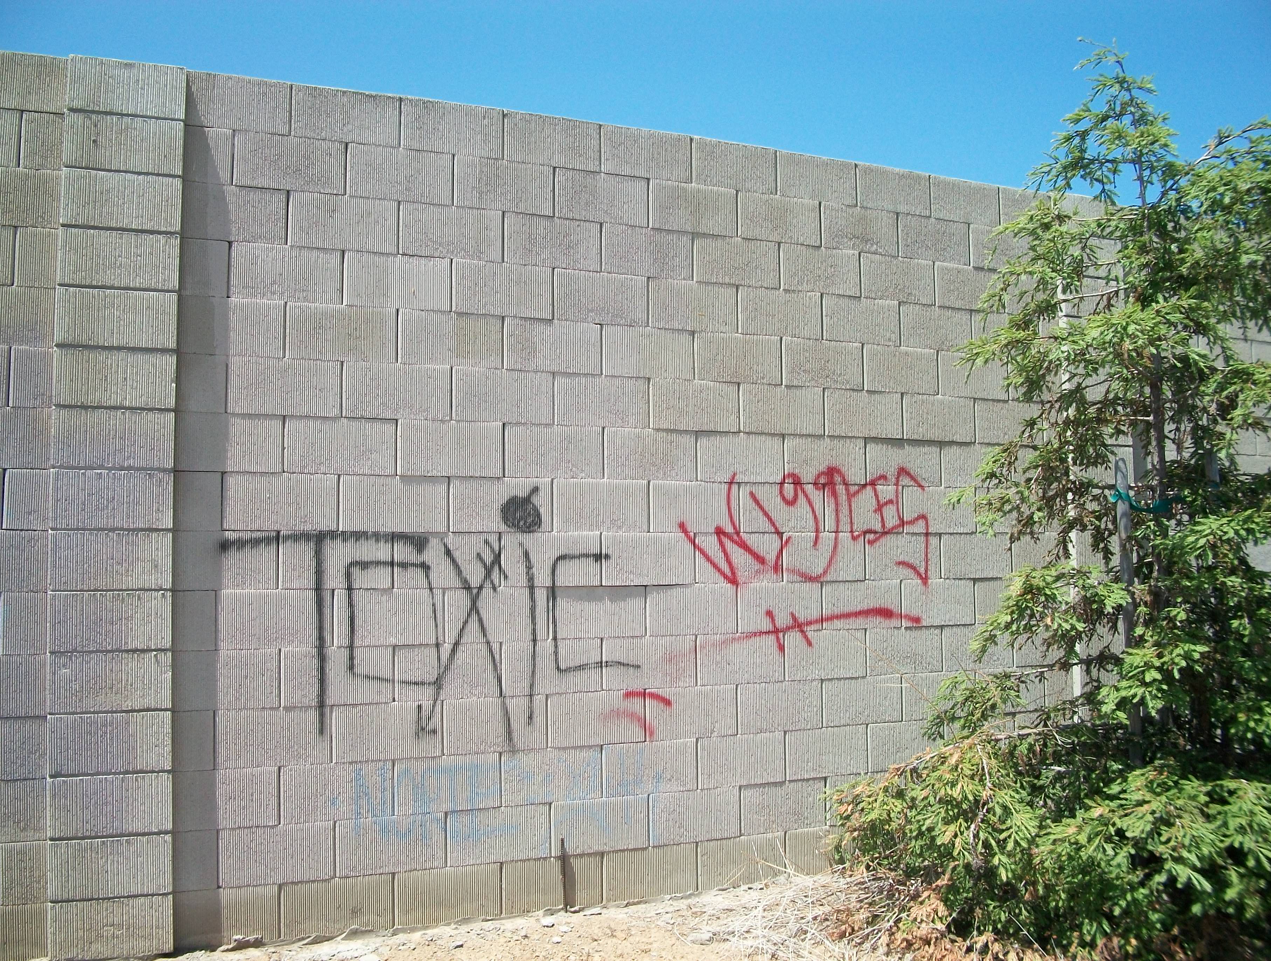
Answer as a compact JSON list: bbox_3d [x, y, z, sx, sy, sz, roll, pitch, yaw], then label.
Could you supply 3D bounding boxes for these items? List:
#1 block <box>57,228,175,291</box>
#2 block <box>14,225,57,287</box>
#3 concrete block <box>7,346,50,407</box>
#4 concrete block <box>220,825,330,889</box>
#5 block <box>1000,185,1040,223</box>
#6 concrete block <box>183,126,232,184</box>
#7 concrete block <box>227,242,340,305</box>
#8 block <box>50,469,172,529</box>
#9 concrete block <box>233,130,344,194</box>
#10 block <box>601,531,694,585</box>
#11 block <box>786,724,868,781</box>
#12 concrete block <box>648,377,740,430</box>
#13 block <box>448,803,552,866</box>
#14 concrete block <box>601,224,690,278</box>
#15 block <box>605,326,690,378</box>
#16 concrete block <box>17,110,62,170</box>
[{"bbox_3d":[-1.761,-0.732,4.041,0.385,0.197,0.200,1,-4,-23],"label":"block"},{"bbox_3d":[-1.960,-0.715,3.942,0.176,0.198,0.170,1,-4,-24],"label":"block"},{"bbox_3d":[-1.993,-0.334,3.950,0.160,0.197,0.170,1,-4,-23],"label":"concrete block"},{"bbox_3d":[-1.265,1.292,4.149,0.395,0.197,0.180,1,-4,-22],"label":"concrete block"},{"bbox_3d":[1.836,-1.248,5.639,0.397,0.197,0.170,1,-4,-23],"label":"block"},{"bbox_3d":[-1.530,-1.125,4.194,0.200,0.197,0.180,1,-4,-22],"label":"concrete block"},{"bbox_3d":[-1.264,-0.725,4.238,0.395,0.195,0.175,1,-3,-24],"label":"concrete block"},{"bbox_3d":[-1.815,0.073,4.121,0.388,0.196,0.220,1,-4,-23],"label":"block"},{"bbox_3d":[-1.266,-1.127,4.296,0.397,0.197,0.170,1,-4,-23],"label":"concrete block"},{"bbox_3d":[0.023,0.320,4.786,0.397,0.196,0.180,1,-4,-23],"label":"block"},{"bbox_3d":[0.766,1.141,5.046,0.395,0.195,0.175,1,-3,-24],"label":"block"},{"bbox_3d":[0.202,-0.298,4.844,0.395,0.197,0.180,1,-4,-22],"label":"concrete block"},{"bbox_3d":[-0.534,1.318,4.475,0.400,0.197,0.170,1,-4,-23],"label":"block"},{"bbox_3d":[0.013,-0.910,4.815,0.395,0.195,0.175,1,-3,-24],"label":"concrete block"},{"bbox_3d":[0.016,-0.507,4.783,0.395,0.197,0.180,1,-4,-22],"label":"block"},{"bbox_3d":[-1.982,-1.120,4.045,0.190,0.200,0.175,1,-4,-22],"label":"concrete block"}]

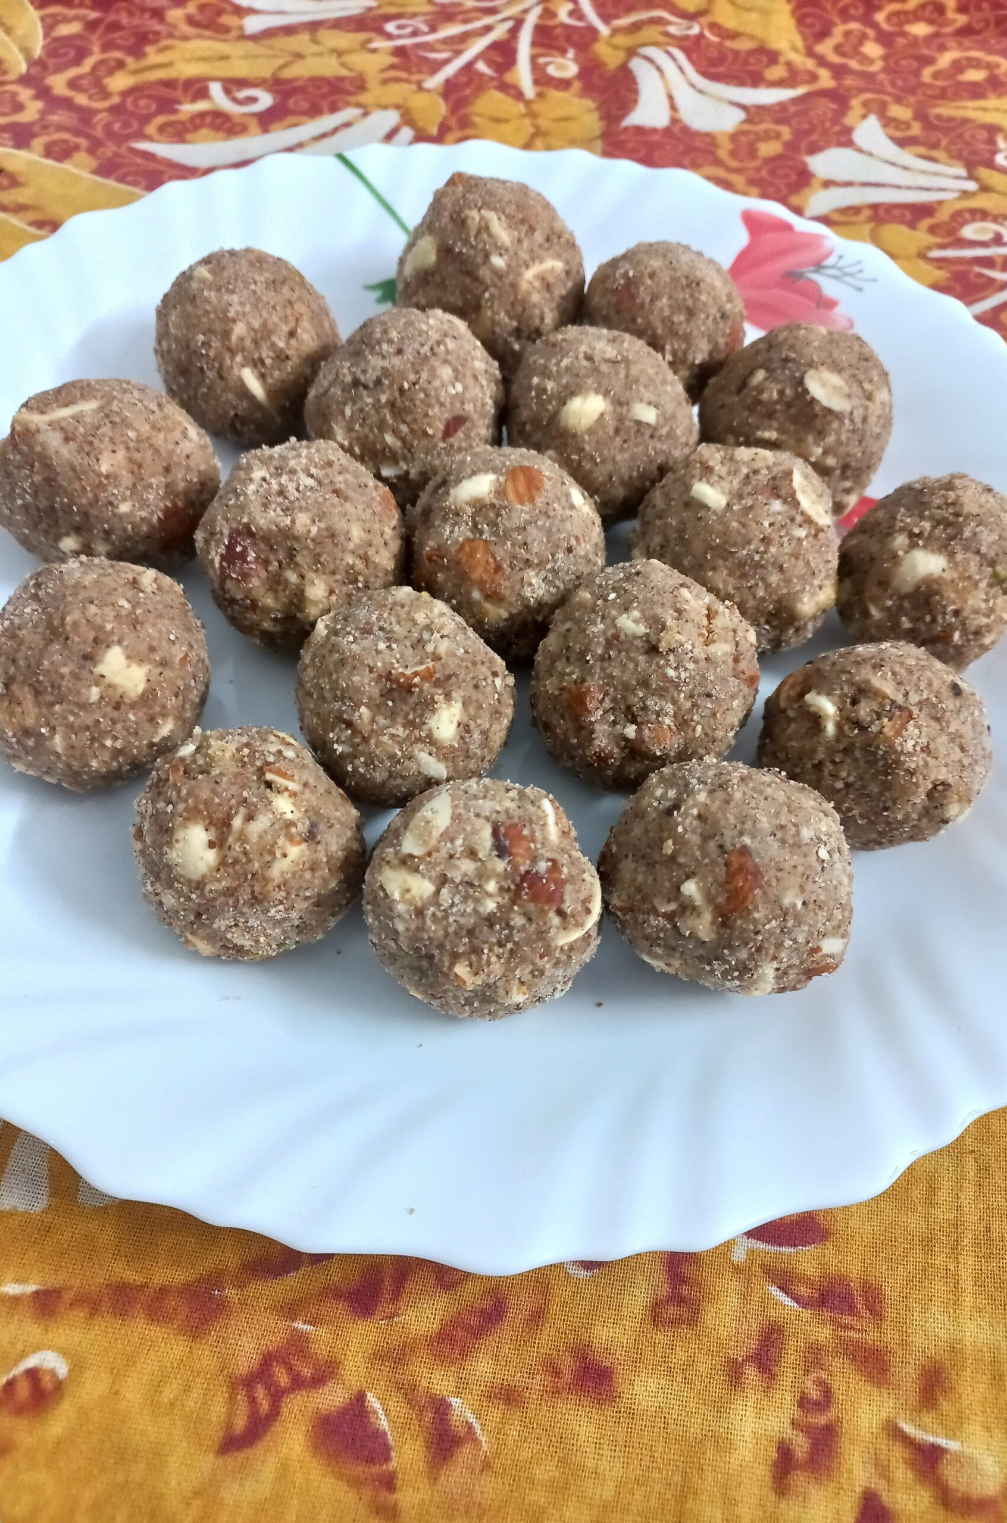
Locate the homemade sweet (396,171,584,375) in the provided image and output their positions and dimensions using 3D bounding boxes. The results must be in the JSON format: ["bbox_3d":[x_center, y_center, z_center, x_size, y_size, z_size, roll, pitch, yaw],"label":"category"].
[{"bbox_3d":[-0.003,-0.109,0.249,0.041,0.040,0.041,2,58,-3],"label":"homemade sweet"}]

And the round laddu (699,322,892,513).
[{"bbox_3d":[0.061,-0.072,0.232,0.039,0.038,0.039,7,58,0],"label":"round laddu"}]

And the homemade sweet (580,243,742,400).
[{"bbox_3d":[0.038,-0.104,0.260,0.038,0.036,0.037,0,59,-4],"label":"homemade sweet"}]

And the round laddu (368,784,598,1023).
[{"bbox_3d":[-0.003,0.021,0.170,0.036,0.037,0.036,7,58,0],"label":"round laddu"}]

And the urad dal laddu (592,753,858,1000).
[{"bbox_3d":[0.035,0.018,0.174,0.038,0.037,0.038,7,58,0],"label":"urad dal laddu"}]

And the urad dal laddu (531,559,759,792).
[{"bbox_3d":[0.025,-0.015,0.193,0.040,0.039,0.040,7,58,0],"label":"urad dal laddu"}]

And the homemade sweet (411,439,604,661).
[{"bbox_3d":[0.001,-0.039,0.206,0.037,0.038,0.037,7,58,0],"label":"homemade sweet"}]

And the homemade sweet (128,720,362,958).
[{"bbox_3d":[-0.039,0.013,0.172,0.036,0.037,0.036,2,58,-3],"label":"homemade sweet"}]

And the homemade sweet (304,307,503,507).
[{"bbox_3d":[-0.020,-0.072,0.225,0.040,0.038,0.040,7,58,0],"label":"homemade sweet"}]

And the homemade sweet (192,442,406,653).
[{"bbox_3d":[-0.040,-0.042,0.216,0.040,0.040,0.040,0,59,-4],"label":"homemade sweet"}]

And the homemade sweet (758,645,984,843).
[{"bbox_3d":[0.066,-0.003,0.199,0.040,0.038,0.039,2,59,-3],"label":"homemade sweet"}]

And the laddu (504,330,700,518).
[{"bbox_3d":[0.021,-0.073,0.238,0.041,0.040,0.041,0,59,-4],"label":"laddu"}]

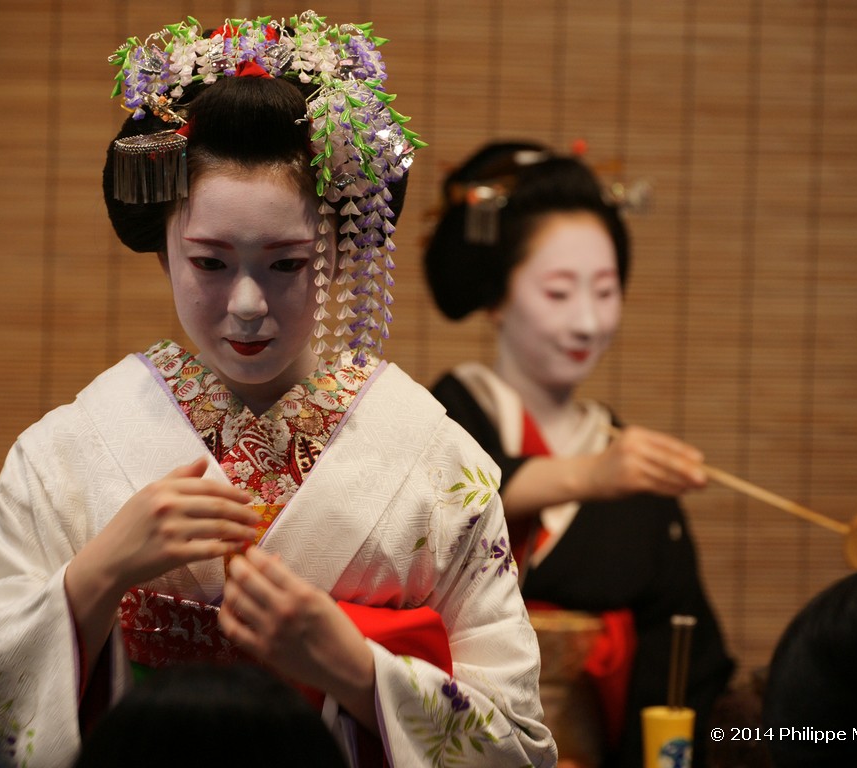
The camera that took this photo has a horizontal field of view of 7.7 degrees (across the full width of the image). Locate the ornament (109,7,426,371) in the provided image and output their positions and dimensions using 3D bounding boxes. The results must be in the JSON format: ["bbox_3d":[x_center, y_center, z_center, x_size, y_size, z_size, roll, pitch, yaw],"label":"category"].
[{"bbox_3d":[-0.127,-0.154,5.030,0.248,0.272,0.160,1,7,4],"label":"ornament"}]

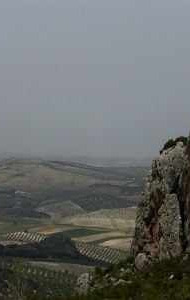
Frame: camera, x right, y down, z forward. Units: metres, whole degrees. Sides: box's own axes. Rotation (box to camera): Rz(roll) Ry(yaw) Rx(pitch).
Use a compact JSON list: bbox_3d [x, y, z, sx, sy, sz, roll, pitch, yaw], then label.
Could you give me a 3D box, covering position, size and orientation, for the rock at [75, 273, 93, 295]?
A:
[{"bbox_3d":[-0.600,7.632,72.000,1.030,1.280,1.000,0,0,0],"label":"rock"}]

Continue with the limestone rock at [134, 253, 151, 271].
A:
[{"bbox_3d":[3.206,7.525,85.000,1.210,1.240,1.100,0,0,0],"label":"limestone rock"}]

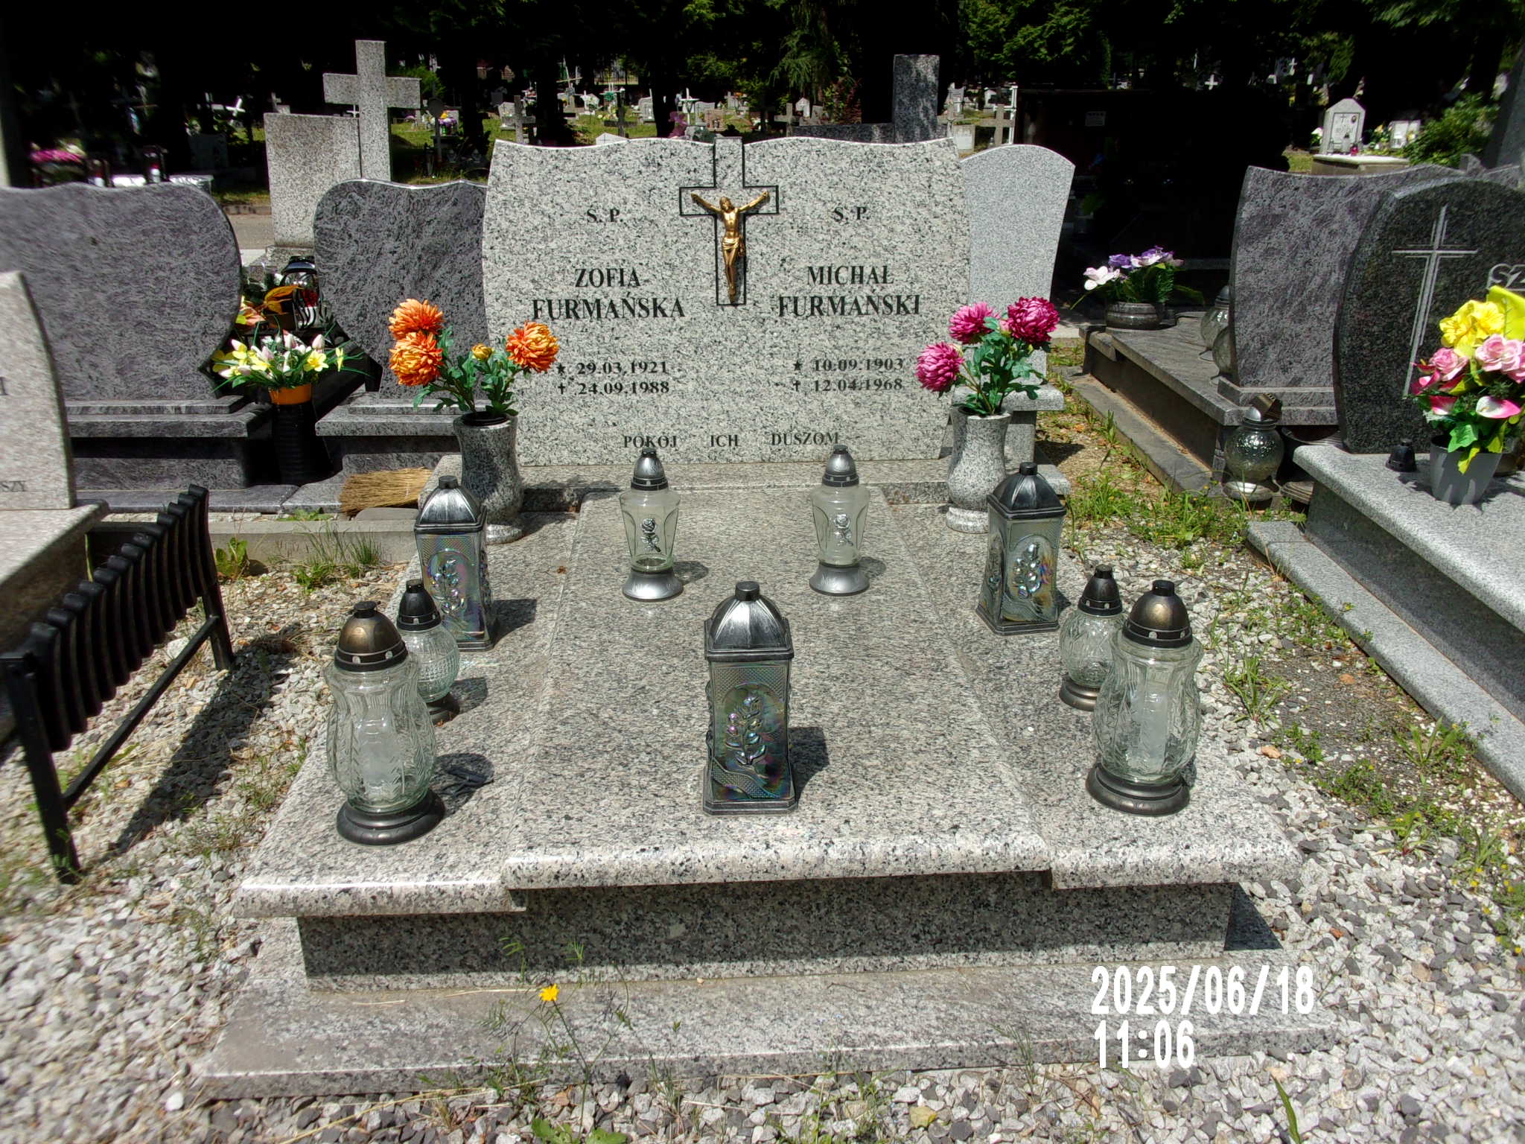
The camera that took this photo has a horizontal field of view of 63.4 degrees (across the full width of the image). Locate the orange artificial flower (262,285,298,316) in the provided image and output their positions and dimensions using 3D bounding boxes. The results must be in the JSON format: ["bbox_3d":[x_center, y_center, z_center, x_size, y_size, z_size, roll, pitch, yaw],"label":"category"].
[{"bbox_3d":[-1.828,-1.033,4.679,0.135,0.110,0.120,-2,22,-3],"label":"orange artificial flower"}]

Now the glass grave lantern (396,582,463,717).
[{"bbox_3d":[-0.647,0.135,2.345,0.122,0.260,0.122,-2,22,-3],"label":"glass grave lantern"}]

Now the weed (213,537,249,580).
[{"bbox_3d":[-1.566,-0.040,3.633,0.115,0.120,0.110,-2,22,-3],"label":"weed"}]

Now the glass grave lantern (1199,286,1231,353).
[{"bbox_3d":[1.748,-0.959,4.643,0.200,0.228,0.200,-2,22,-3],"label":"glass grave lantern"}]

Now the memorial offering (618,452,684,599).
[{"bbox_3d":[-0.256,-0.119,2.795,0.142,0.320,0.142,-2,22,-3],"label":"memorial offering"}]

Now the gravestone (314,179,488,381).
[{"bbox_3d":[-0.960,-0.909,3.965,0.920,0.680,0.090,-2,22,-3],"label":"gravestone"}]

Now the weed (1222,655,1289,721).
[{"bbox_3d":[1.131,0.274,2.837,0.151,0.108,0.130,-1,23,-3],"label":"weed"}]

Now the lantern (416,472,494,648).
[{"bbox_3d":[-0.634,-0.026,2.554,0.145,0.353,0.145,-2,23,-6],"label":"lantern"}]

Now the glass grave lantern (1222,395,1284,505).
[{"bbox_3d":[1.641,-0.418,4.085,0.190,0.310,0.190,-2,22,-3],"label":"glass grave lantern"}]

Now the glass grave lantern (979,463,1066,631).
[{"bbox_3d":[0.557,-0.060,2.635,0.145,0.353,0.145,-5,23,-12],"label":"glass grave lantern"}]

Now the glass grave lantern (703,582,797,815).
[{"bbox_3d":[-0.020,0.183,1.908,0.145,0.353,0.145,0,23,-1],"label":"glass grave lantern"}]

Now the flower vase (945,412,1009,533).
[{"bbox_3d":[0.570,-0.280,3.239,0.155,0.305,0.155,-2,22,-3],"label":"flower vase"}]

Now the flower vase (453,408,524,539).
[{"bbox_3d":[-0.682,-0.234,3.102,0.154,0.305,0.154,-1,23,-3],"label":"flower vase"}]

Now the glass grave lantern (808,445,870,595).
[{"bbox_3d":[0.171,-0.120,2.690,0.133,0.311,0.133,-1,23,-3],"label":"glass grave lantern"}]

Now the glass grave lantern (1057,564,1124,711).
[{"bbox_3d":[0.625,0.118,2.311,0.127,0.265,0.127,-1,23,-3],"label":"glass grave lantern"}]

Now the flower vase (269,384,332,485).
[{"bbox_3d":[-1.516,-0.455,4.031,0.150,0.313,0.150,-2,22,-3],"label":"flower vase"}]

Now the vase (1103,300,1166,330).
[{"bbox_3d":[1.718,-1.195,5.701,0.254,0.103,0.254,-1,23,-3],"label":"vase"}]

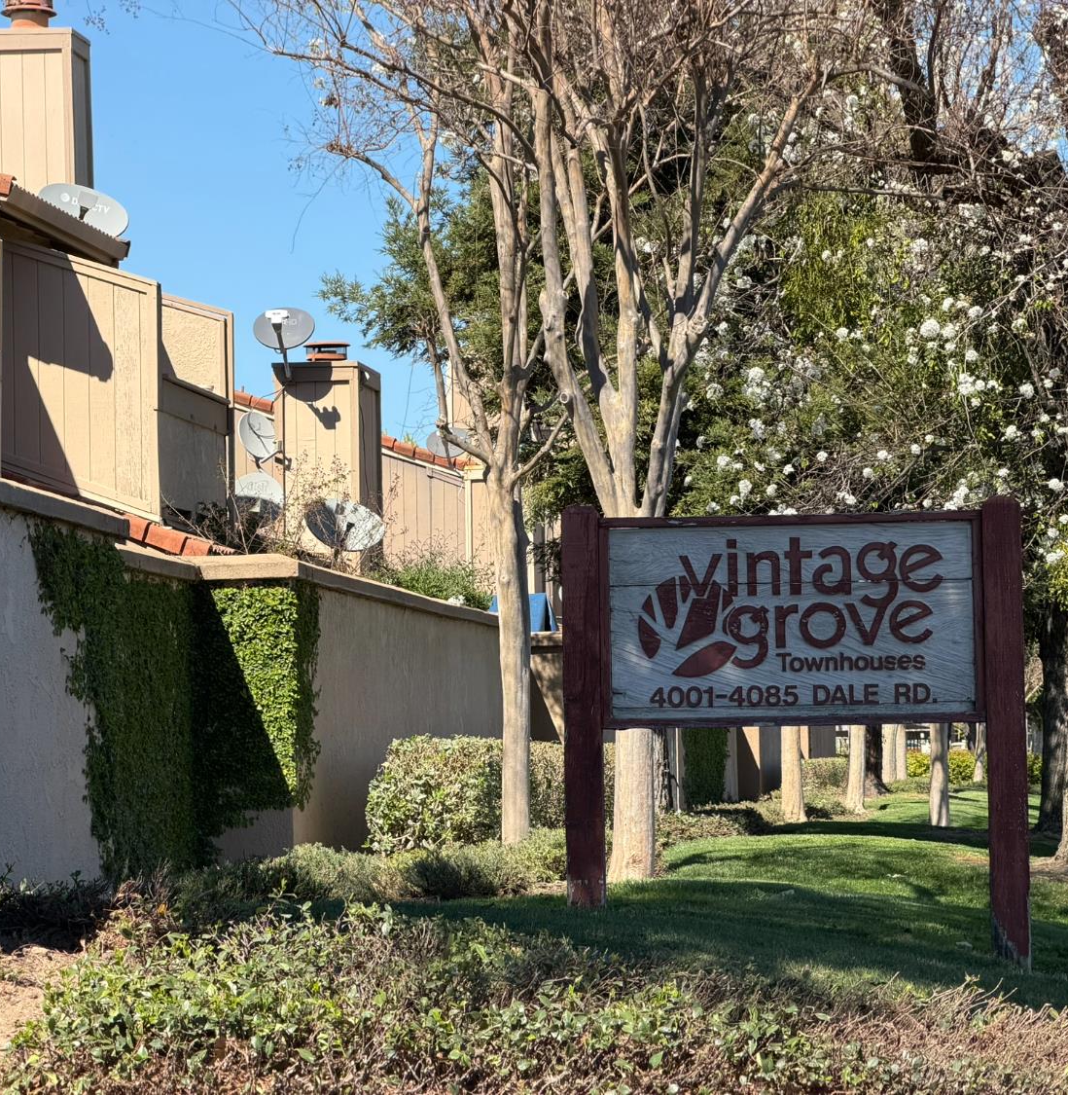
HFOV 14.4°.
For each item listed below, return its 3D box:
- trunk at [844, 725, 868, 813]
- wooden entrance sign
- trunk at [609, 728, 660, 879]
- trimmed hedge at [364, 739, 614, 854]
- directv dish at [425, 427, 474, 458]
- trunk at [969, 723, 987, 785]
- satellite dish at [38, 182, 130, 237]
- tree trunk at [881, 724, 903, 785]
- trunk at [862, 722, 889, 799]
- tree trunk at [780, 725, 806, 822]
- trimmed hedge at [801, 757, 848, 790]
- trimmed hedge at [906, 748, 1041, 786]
[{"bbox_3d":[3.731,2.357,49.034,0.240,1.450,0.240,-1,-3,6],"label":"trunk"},{"bbox_3d":[1.076,0.772,17.300,1.890,1.910,0.155,-1,-3,6],"label":"wooden entrance sign"},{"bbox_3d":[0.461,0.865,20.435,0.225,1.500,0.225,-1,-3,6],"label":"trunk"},{"bbox_3d":[-0.197,1.870,33.194,0.950,0.870,12.000,-1,-3,5],"label":"trimmed hedge"},{"bbox_3d":[-1.073,-1.336,54.000,0.620,0.460,0.400,-2,-3,11],"label":"directv dish"},{"bbox_3d":[10.938,5.018,104.040,0.330,1.750,0.330,-1,-3,0],"label":"trunk"},{"bbox_3d":[-3.734,-2.797,35.000,0.800,0.550,0.450,0,-3,-17],"label":"satellite dish"},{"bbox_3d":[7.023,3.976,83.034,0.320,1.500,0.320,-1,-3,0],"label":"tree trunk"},{"bbox_3d":[6.141,3.712,76.037,0.420,1.600,0.420,-1,-3,0],"label":"trunk"},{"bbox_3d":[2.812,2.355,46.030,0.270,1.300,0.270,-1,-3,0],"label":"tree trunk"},{"bbox_3d":[5.053,3.875,72.000,1.150,0.620,1.100,-1,-3,6],"label":"trimmed hedge"},{"bbox_3d":[12.147,6.057,116.023,4.200,1.050,1.200,-1,-3,0],"label":"trimmed hedge"}]

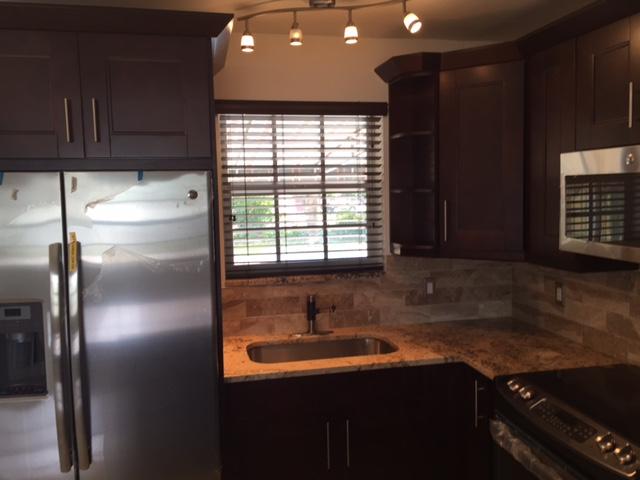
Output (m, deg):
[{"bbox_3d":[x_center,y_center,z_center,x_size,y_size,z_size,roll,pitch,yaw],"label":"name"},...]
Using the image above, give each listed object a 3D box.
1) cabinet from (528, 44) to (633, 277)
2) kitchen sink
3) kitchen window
[{"bbox_3d":[1.129,-0.347,2.325,0.308,0.920,0.320,-2,5,-11],"label":"cabinet"},{"bbox_3d":[0.004,0.627,2.632,0.708,0.190,0.362,-2,5,-11],"label":"kitchen sink"},{"bbox_3d":[-0.078,-0.243,2.848,0.869,0.872,0.065,-2,5,-11],"label":"kitchen window"}]

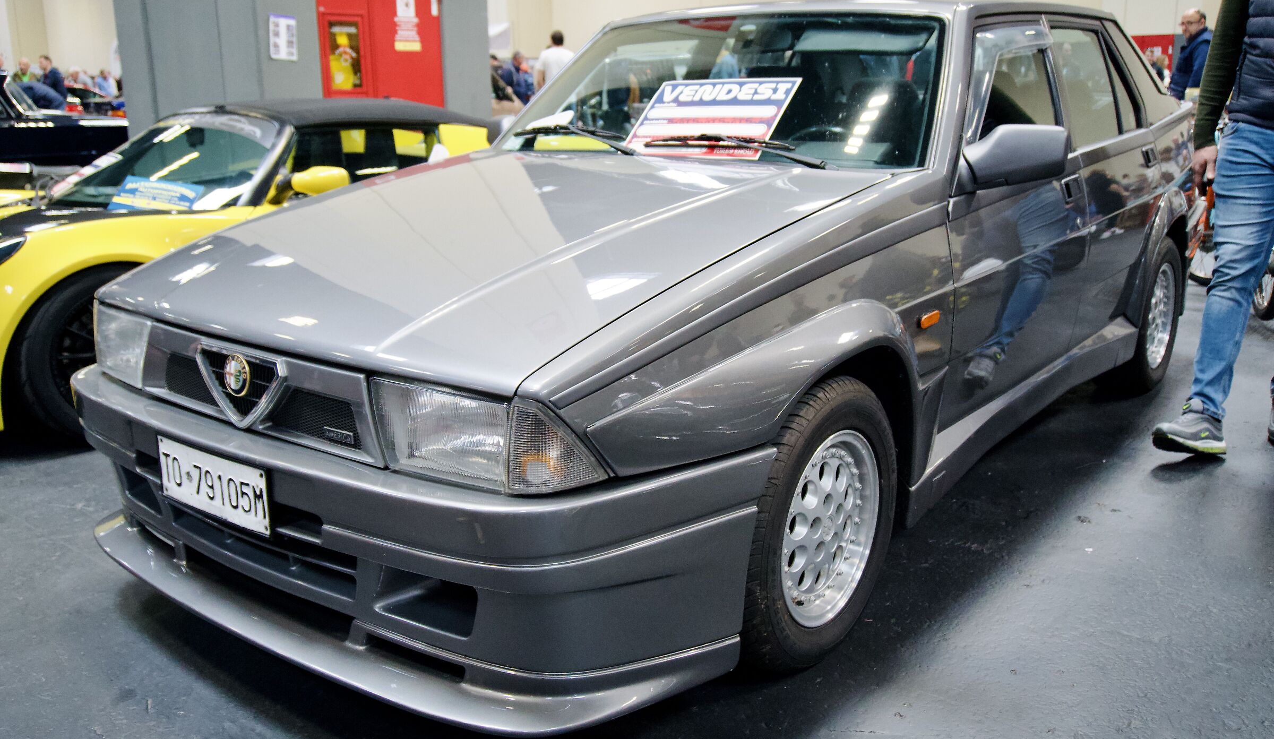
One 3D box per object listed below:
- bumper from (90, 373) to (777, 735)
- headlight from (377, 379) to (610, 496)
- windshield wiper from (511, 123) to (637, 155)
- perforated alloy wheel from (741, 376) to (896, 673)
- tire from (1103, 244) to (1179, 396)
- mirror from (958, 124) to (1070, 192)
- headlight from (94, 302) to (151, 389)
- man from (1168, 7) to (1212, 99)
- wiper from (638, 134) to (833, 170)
[{"bbox_3d":[-0.583,0.263,2.182,1.640,0.440,0.585,11,18,37],"label":"bumper"},{"bbox_3d":[-0.235,0.100,1.698,0.390,0.155,0.145,11,18,37],"label":"headlight"},{"bbox_3d":[-0.181,-0.630,3.033,0.090,0.070,0.520,-14,20,-42],"label":"windshield wiper"},{"bbox_3d":[0.318,0.305,2.241,0.198,0.584,0.584,11,18,37],"label":"perforated alloy wheel"},{"bbox_3d":[1.874,-0.212,4.142,0.198,0.584,0.584,11,18,37],"label":"tire"},{"bbox_3d":[0.799,-0.455,2.343,0.200,0.135,0.140,11,18,37],"label":"mirror"},{"bbox_3d":[-1.085,-0.058,2.346,0.390,0.155,0.145,11,18,37],"label":"headlight"},{"bbox_3d":[4.319,-1.957,8.738,0.380,1.740,0.520,-9,16,-29],"label":"man"},{"bbox_3d":[0.238,-0.531,2.686,0.562,0.067,0.100,11,18,37],"label":"wiper"}]

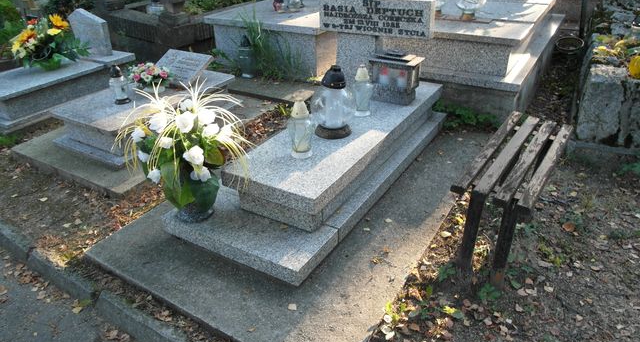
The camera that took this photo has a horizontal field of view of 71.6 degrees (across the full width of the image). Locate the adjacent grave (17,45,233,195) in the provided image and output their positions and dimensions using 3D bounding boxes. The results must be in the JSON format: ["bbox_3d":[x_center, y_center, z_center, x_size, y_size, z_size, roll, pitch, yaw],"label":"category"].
[{"bbox_3d":[-1.284,-0.471,3.136,1.192,0.472,1.288,16,34,28],"label":"adjacent grave"}]

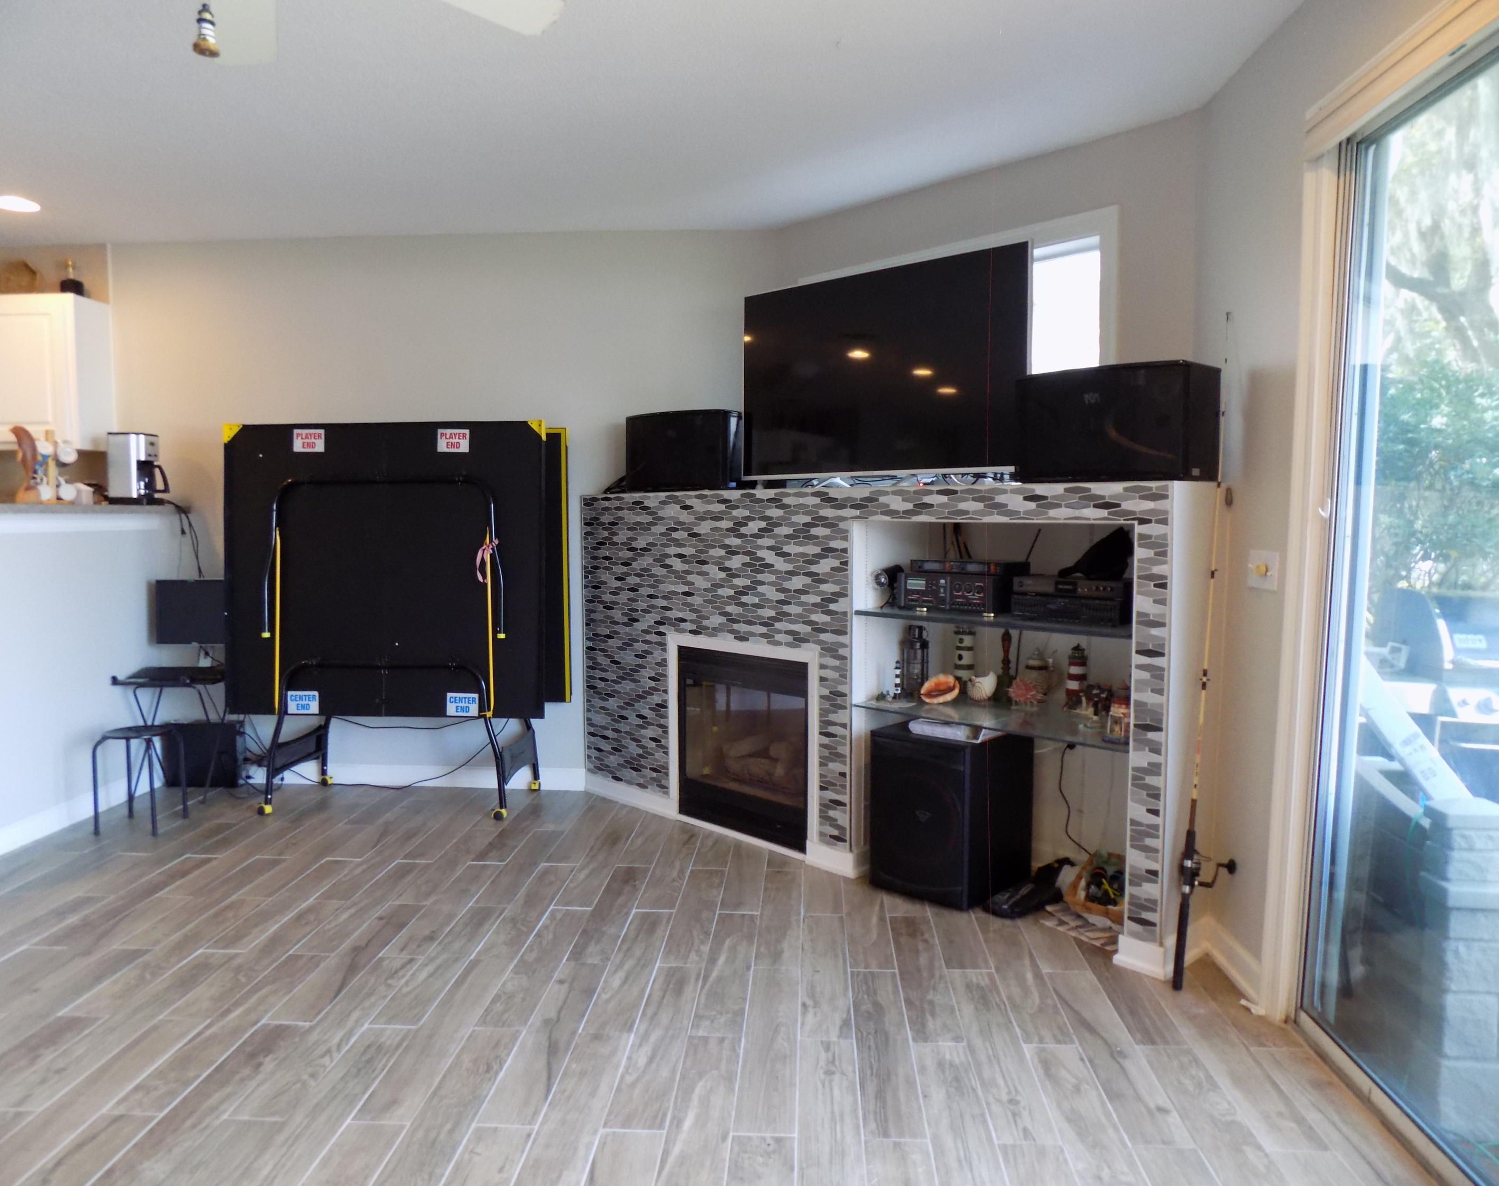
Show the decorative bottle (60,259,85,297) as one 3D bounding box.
[{"bbox_3d":[-3.430,-1.592,5.323,0.107,0.192,0.099,0,4,4],"label":"decorative bottle"}]

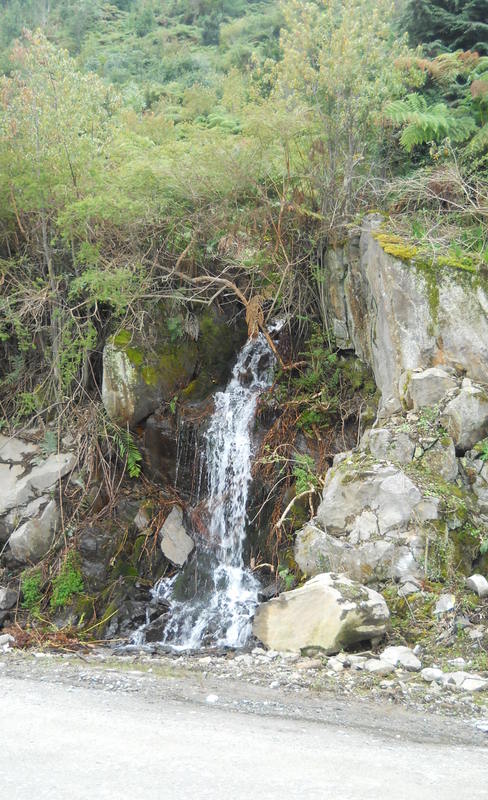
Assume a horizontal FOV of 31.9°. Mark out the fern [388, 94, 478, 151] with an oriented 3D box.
[{"bbox_3d":[2.000,-3.000,9.200,0.950,0.550,0.800,0,-4,6],"label":"fern"}]

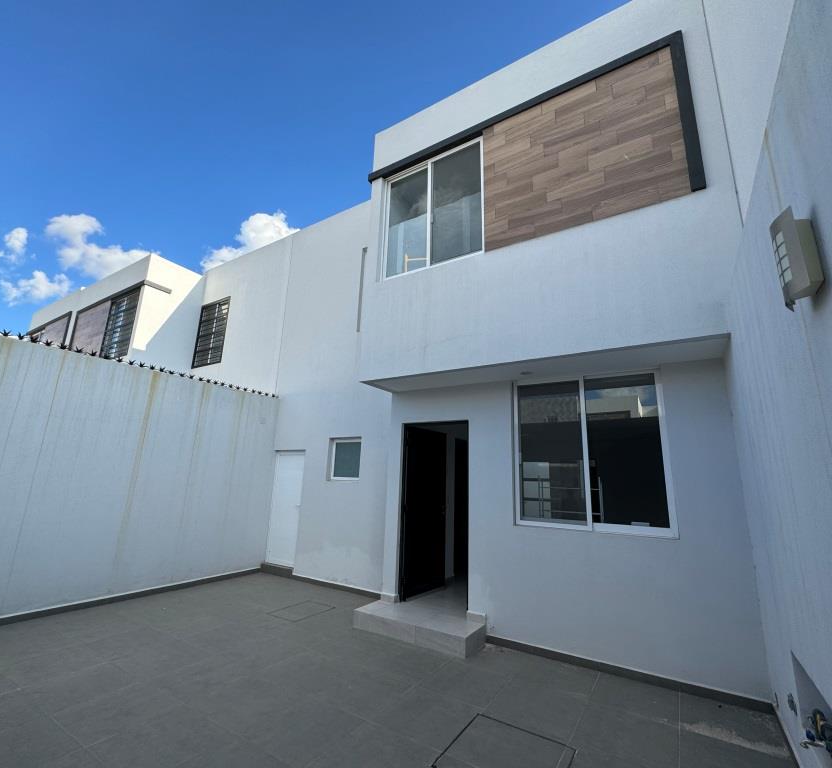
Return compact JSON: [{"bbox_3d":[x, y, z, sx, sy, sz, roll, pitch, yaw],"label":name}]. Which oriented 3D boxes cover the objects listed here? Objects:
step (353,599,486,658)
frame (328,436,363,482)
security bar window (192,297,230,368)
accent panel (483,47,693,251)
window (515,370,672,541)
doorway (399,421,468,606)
[{"bbox_3d":[0.033,2.558,4.389,1.333,0.175,0.523,-6,-15,32],"label":"step"},{"bbox_3d":[-1.092,1.199,6.541,0.658,0.669,0.113,-6,-15,32],"label":"frame"},{"bbox_3d":[-4.611,-1.142,9.350,1.126,1.526,0.073,-6,-15,32],"label":"security bar window"},{"bbox_3d":[1.517,-2.238,4.051,1.818,1.568,0.049,-6,-15,32],"label":"accent panel"},{"bbox_3d":[1.699,0.674,4.140,1.439,1.521,0.097,-6,-15,32],"label":"window"},{"bbox_3d":[0.236,1.509,4.915,0.919,2.108,0.138,-6,-15,32],"label":"doorway"}]

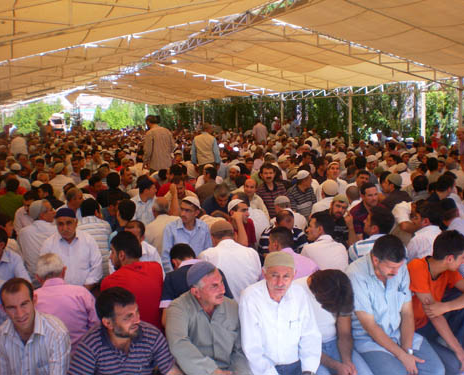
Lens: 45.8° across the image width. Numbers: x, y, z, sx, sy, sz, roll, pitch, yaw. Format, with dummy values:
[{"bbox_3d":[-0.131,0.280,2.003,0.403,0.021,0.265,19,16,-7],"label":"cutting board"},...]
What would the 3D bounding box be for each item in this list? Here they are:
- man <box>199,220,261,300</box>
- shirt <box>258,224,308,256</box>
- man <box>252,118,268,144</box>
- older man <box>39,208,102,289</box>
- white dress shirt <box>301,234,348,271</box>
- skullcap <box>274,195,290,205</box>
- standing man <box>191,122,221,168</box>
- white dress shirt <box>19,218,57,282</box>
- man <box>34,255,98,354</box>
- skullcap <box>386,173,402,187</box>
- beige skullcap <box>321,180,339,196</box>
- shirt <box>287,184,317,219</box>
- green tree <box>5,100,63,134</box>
[{"bbox_3d":[-0.036,0.677,4.275,0.580,0.900,0.720,-3,8,-12],"label":"man"},{"bbox_3d":[0.448,0.604,4.719,0.490,0.580,0.340,-2,7,-5],"label":"shirt"},{"bbox_3d":[0.883,-1.270,17.000,0.520,1.700,0.320,0,7,0],"label":"man"},{"bbox_3d":[-1.260,0.652,4.364,0.580,0.950,0.720,-2,8,-8],"label":"older man"},{"bbox_3d":[0.730,0.636,4.334,0.420,0.540,0.300,-4,8,-21],"label":"white dress shirt"},{"bbox_3d":[0.511,0.131,5.550,0.170,0.100,0.190,-2,15,-14],"label":"skullcap"},{"bbox_3d":[-0.455,-0.370,10.004,0.530,1.600,0.380,-1,7,4],"label":"standing man"},{"bbox_3d":[-1.631,0.551,4.650,0.480,0.560,0.320,6,9,40],"label":"white dress shirt"},{"bbox_3d":[-1.018,0.809,3.376,0.580,0.900,0.720,-2,8,-10],"label":"man"},{"bbox_3d":[1.850,-0.080,6.250,0.190,0.110,0.170,23,16,23],"label":"skullcap"},{"bbox_3d":[1.089,0.011,6.100,0.175,0.120,0.190,1,27,5],"label":"beige skullcap"},{"bbox_3d":[0.854,0.247,6.735,0.420,0.560,0.280,-3,7,-11],"label":"shirt"},{"bbox_3d":[-18.710,-6.347,52.000,5.600,4.000,4.800,0,7,0],"label":"green tree"}]

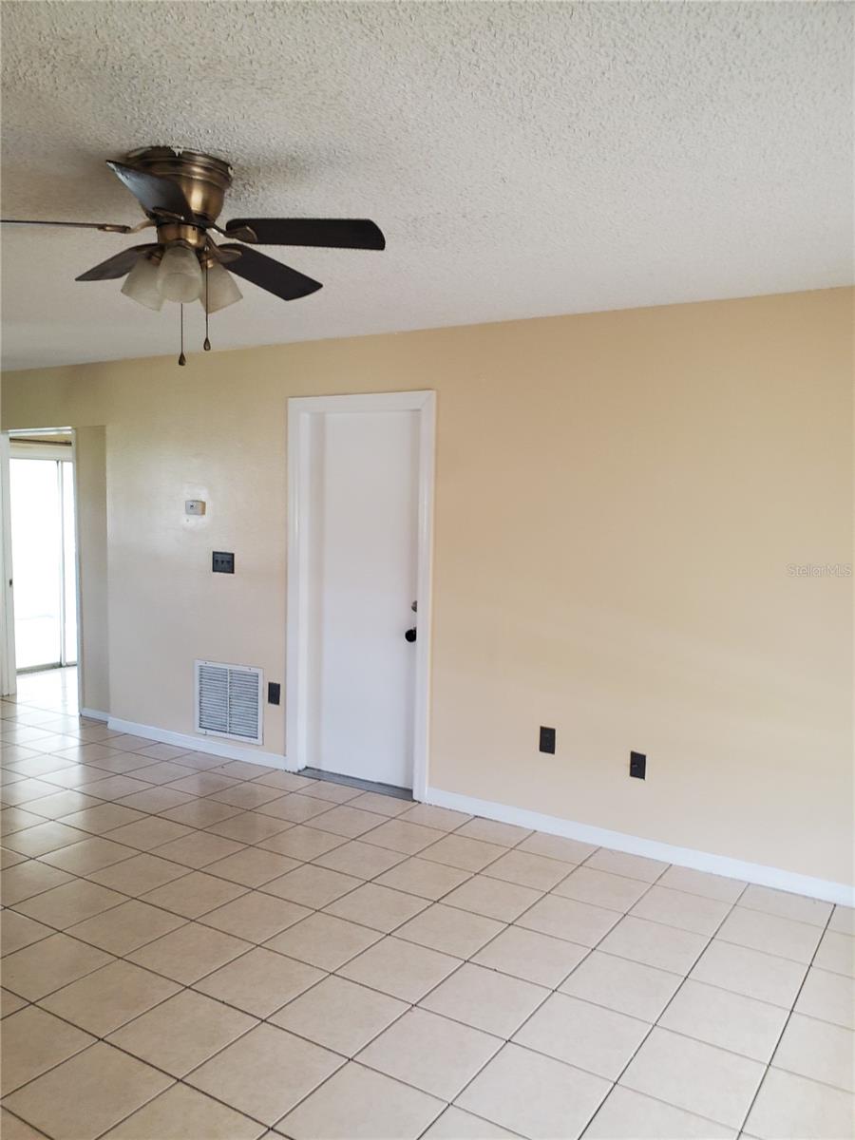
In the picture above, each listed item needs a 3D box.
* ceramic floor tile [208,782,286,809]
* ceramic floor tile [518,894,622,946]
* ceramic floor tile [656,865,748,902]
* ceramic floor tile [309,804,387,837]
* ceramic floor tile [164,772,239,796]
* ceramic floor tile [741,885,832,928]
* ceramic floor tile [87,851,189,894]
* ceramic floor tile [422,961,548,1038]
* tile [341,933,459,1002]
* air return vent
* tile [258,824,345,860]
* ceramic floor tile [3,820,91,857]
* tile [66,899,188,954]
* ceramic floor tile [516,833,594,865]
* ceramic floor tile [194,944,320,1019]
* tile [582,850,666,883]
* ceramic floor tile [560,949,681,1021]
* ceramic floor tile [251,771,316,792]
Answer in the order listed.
[{"bbox_3d":[-0.957,1.206,4.561,0.320,0.010,0.320,4,5,31],"label":"ceramic floor tile"},{"bbox_3d":[0.532,1.324,3.230,0.322,0.010,0.322,4,4,32],"label":"ceramic floor tile"},{"bbox_3d":[1.154,1.323,3.596,0.321,0.010,0.248,3,4,33],"label":"ceramic floor tile"},{"bbox_3d":[-0.389,1.231,4.178,0.319,0.010,0.319,3,4,32],"label":"ceramic floor tile"},{"bbox_3d":[-1.236,1.188,4.732,0.322,0.010,0.322,4,4,32],"label":"ceramic floor tile"},{"bbox_3d":[1.417,1.331,3.399,0.322,0.010,0.266,4,4,32],"label":"ceramic floor tile"},{"bbox_3d":[-1.215,1.288,3.616,0.323,0.010,0.323,4,6,33],"label":"ceramic floor tile"},{"bbox_3d":[0.184,1.352,2.690,0.322,0.010,0.322,4,4,32],"label":"ceramic floor tile"},{"bbox_3d":[-0.089,1.321,2.832,0.319,0.010,0.319,3,4,32],"label":"tile"},{"bbox_3d":[-1.211,0.802,5.180,0.562,0.455,0.020,4,4,32],"label":"air return vent"},{"bbox_3d":[-0.563,1.245,3.892,0.319,0.010,0.319,3,4,32],"label":"tile"},{"bbox_3d":[-1.748,1.231,3.907,0.322,0.010,0.322,4,4,32],"label":"ceramic floor tile"},{"bbox_3d":[-1.089,1.297,3.110,0.322,0.010,0.322,4,4,32],"label":"tile"},{"bbox_3d":[0.599,1.286,3.945,0.320,0.010,0.262,4,5,31],"label":"ceramic floor tile"},{"bbox_3d":[-0.551,1.365,2.832,0.323,0.010,0.323,4,6,33],"label":"ceramic floor tile"},{"bbox_3d":[0.885,1.310,3.794,0.323,0.010,0.264,4,6,33],"label":"tile"},{"bbox_3d":[0.644,1.377,2.833,0.320,0.010,0.320,4,5,31],"label":"ceramic floor tile"},{"bbox_3d":[-0.799,1.196,4.829,0.323,0.010,0.264,4,6,33],"label":"ceramic floor tile"}]

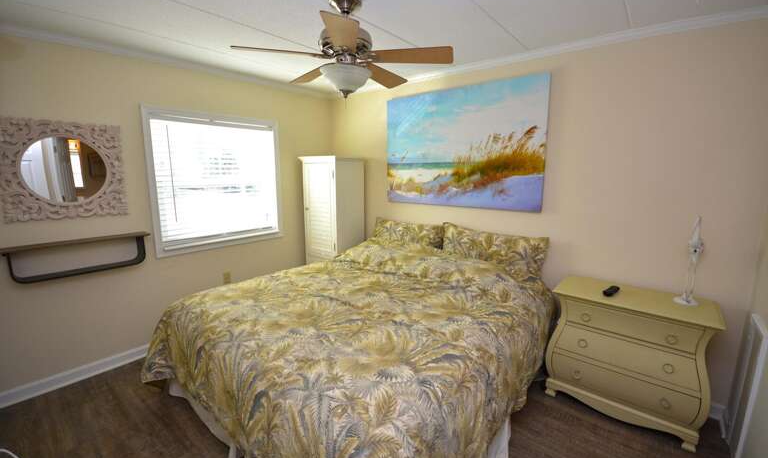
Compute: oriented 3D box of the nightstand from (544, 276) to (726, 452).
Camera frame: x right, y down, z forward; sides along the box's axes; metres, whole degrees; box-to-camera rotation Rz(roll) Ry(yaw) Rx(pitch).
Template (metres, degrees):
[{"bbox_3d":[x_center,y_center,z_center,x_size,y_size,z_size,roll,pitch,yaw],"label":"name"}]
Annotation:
[{"bbox_3d":[1.525,0.789,2.049,0.787,0.753,0.465,9,14,39],"label":"nightstand"}]

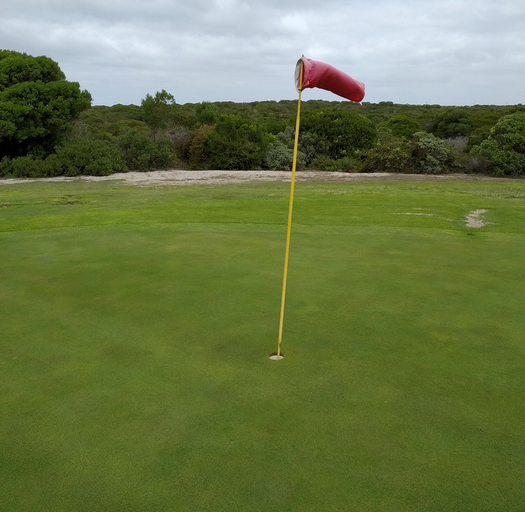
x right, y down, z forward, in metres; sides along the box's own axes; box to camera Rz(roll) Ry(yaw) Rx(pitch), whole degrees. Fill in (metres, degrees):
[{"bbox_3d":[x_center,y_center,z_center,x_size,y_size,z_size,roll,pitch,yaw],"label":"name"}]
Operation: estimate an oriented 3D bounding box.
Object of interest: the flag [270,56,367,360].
[{"bbox_3d":[0.381,-0.268,3.572,0.600,2.050,0.240,-4,15,-15],"label":"flag"}]

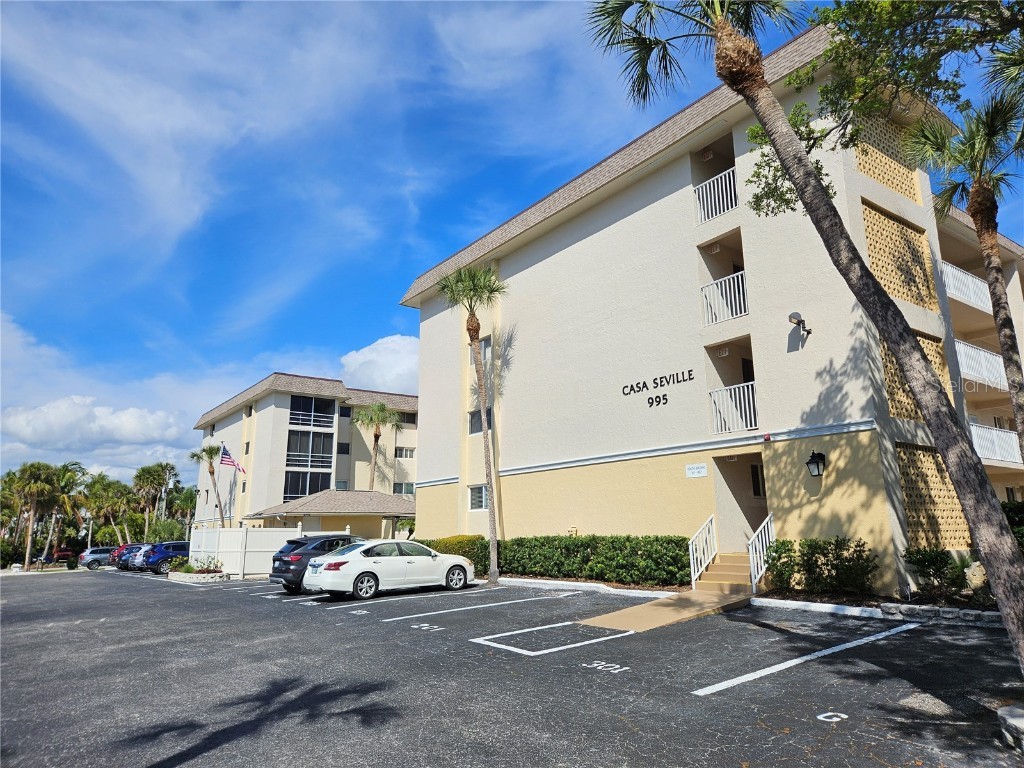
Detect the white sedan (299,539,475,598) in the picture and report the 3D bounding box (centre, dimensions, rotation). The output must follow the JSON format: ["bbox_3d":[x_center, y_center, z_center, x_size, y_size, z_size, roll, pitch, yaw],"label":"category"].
[{"bbox_3d":[-3.268,5.199,19.388,4.860,1.470,1.830,8,-15,-35],"label":"white sedan"}]

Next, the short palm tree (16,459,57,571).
[{"bbox_3d":[-38.341,10.468,53.907,3.200,8.406,3.200,8,-15,-35],"label":"short palm tree"}]

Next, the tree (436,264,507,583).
[{"bbox_3d":[-1.092,1.053,20.869,2.300,9.700,2.300,-1,-12,0],"label":"tree"}]

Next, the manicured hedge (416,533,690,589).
[{"bbox_3d":[0.467,4.935,19.477,0.900,1.100,12.200,8,-15,-35],"label":"manicured hedge"}]

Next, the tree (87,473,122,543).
[{"bbox_3d":[-34.609,11.424,57.016,3.200,7.811,3.200,8,-15,-35],"label":"tree"}]

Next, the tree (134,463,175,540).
[{"bbox_3d":[-34.369,12.180,63.940,3.500,9.497,3.500,8,-15,-35],"label":"tree"}]

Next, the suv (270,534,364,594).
[{"bbox_3d":[-5.031,5.557,21.143,4.590,1.680,1.880,8,-15,-35],"label":"suv"}]

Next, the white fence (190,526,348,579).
[{"bbox_3d":[-11.300,7.742,31.807,5.800,2.350,4.500,8,-15,-35],"label":"white fence"}]

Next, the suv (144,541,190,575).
[{"bbox_3d":[-18.503,9.908,39.130,4.660,1.720,1.840,8,-15,-35],"label":"suv"}]

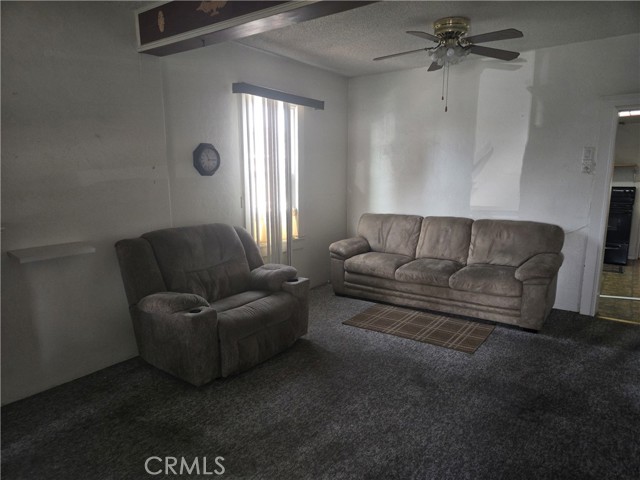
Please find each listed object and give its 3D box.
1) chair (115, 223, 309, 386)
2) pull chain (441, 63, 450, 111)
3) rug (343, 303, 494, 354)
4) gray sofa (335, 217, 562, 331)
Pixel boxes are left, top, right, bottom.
[{"bbox_3d":[-0.790,0.405,3.529,0.905,1.007,1.212,6,11,35],"label":"chair"},{"bbox_3d":[1.077,-1.304,3.646,0.045,0.406,0.030,2,10,16],"label":"pull chain"},{"bbox_3d":[0.942,0.810,4.086,1.244,0.012,0.774,6,11,35],"label":"rug"},{"bbox_3d":[1.315,0.241,4.686,2.384,0.942,0.934,6,11,35],"label":"gray sofa"}]

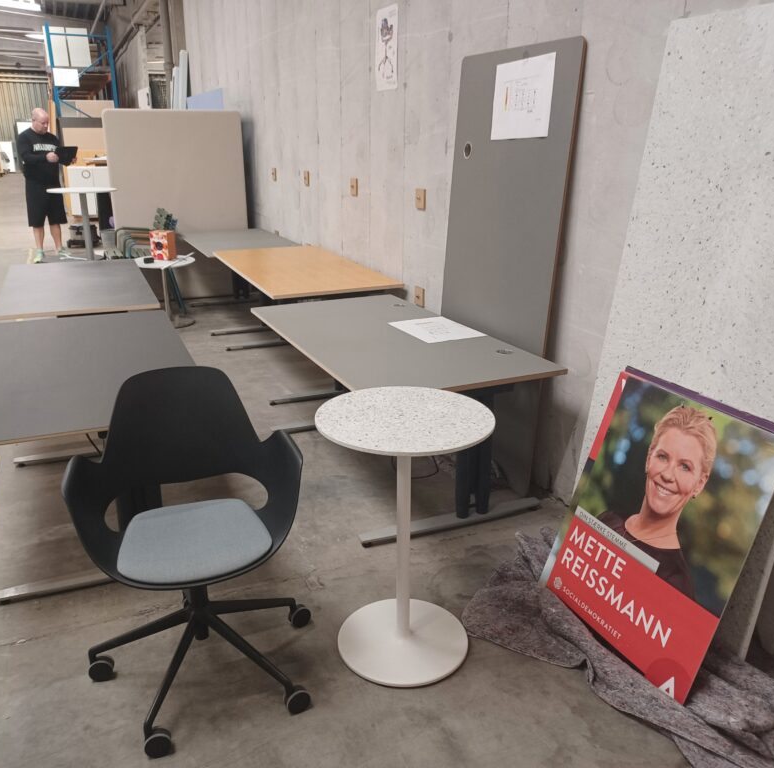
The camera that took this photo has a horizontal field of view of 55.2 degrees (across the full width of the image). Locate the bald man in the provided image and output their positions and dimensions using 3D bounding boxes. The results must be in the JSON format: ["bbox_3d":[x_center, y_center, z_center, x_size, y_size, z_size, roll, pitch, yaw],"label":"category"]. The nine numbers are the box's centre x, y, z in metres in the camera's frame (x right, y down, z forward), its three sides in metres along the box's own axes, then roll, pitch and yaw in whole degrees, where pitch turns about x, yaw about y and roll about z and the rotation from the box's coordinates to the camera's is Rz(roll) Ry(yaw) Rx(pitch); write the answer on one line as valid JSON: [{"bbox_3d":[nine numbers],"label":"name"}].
[{"bbox_3d":[-4.261,-2.442,9.096,0.460,1.770,0.560,12,23,32],"label":"bald man"}]

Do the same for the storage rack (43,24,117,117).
[{"bbox_3d":[-5.857,-5.061,14.459,1.070,3.250,2.800,-8,21,-22],"label":"storage rack"}]

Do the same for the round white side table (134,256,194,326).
[{"bbox_3d":[-1.793,-0.757,6.095,0.500,0.514,0.500,-6,20,-17],"label":"round white side table"}]

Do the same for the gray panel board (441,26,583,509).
[{"bbox_3d":[0.487,-0.502,3.308,0.026,1.838,0.858,-5,19,-25],"label":"gray panel board"}]

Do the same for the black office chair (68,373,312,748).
[{"bbox_3d":[-0.532,0.444,2.062,0.670,0.855,0.660,-6,20,-17],"label":"black office chair"}]

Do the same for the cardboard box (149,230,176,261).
[{"bbox_3d":[-1.826,-1.143,6.083,0.155,0.225,0.140,6,20,18],"label":"cardboard box"}]

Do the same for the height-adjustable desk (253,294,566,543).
[{"bbox_3d":[-0.011,0.087,3.408,0.800,0.650,1.580,-9,21,-23],"label":"height-adjustable desk"}]

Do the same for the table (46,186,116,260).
[{"bbox_3d":[-3.688,-1.950,9.089,0.850,0.840,0.850,-8,20,-20],"label":"table"}]

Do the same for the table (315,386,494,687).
[{"bbox_3d":[0.051,0.448,2.189,0.500,0.759,0.500,0,19,1],"label":"table"}]

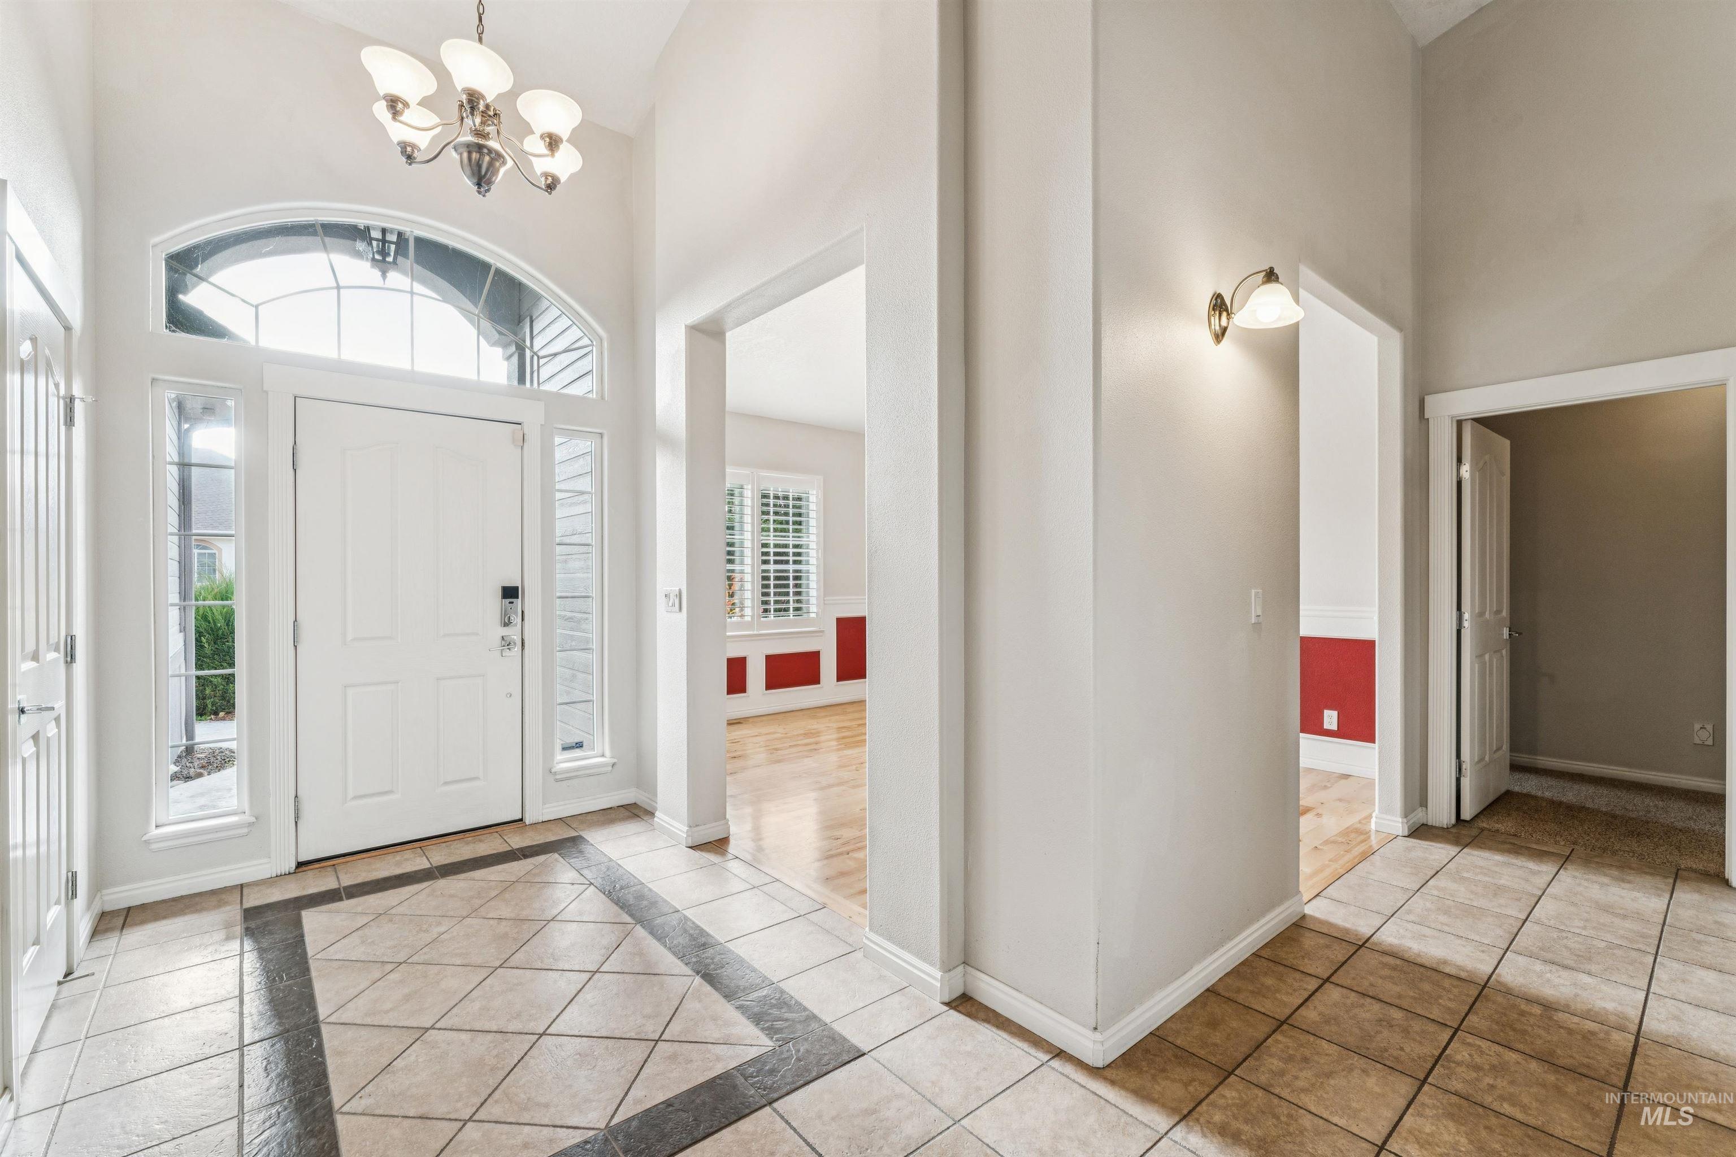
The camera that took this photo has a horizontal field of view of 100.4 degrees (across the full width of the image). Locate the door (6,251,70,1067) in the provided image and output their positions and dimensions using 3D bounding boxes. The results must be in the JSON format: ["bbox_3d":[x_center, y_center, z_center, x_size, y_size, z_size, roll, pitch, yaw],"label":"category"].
[{"bbox_3d":[-2.303,0.226,1.993,0.044,2.030,0.695,0,0,-39],"label":"door"}]

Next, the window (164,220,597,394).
[{"bbox_3d":[-2.152,-1.314,3.434,1.725,0.673,0.060,0,0,-39],"label":"window"}]

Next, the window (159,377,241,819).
[{"bbox_3d":[-2.726,0.104,2.963,0.245,1.730,0.060,0,0,-39],"label":"window"}]

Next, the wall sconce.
[{"bbox_3d":[1.176,-0.830,2.180,0.182,0.191,0.248,0,0,-39],"label":"wall sconce"}]

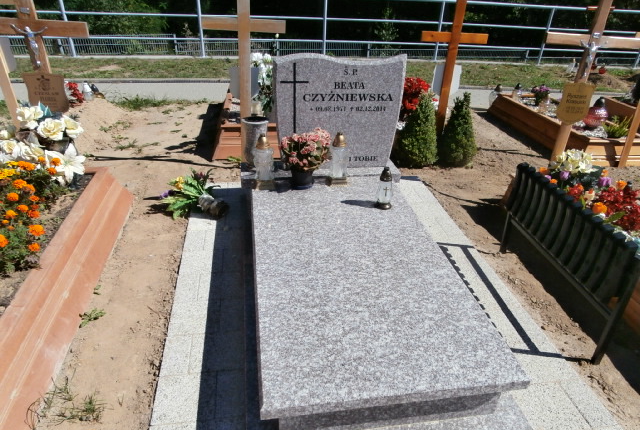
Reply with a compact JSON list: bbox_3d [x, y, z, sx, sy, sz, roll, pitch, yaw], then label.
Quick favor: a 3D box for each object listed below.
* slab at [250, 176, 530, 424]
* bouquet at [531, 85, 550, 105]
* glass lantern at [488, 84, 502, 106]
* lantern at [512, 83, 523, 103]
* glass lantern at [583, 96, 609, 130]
[{"bbox_3d":[0.141,0.193,2.095,0.880,0.046,1.585,-3,31,-9],"label":"slab"},{"bbox_3d":[2.239,-1.211,4.484,0.175,0.180,0.170,-3,31,-9],"label":"bouquet"},{"bbox_3d":[1.998,-1.336,4.999,0.150,0.265,0.150,-3,31,-9],"label":"glass lantern"},{"bbox_3d":[2.032,-1.246,4.534,0.100,0.185,0.100,-3,31,-9],"label":"lantern"},{"bbox_3d":[2.497,-0.919,3.964,0.220,0.259,0.220,-2,30,-9],"label":"glass lantern"}]

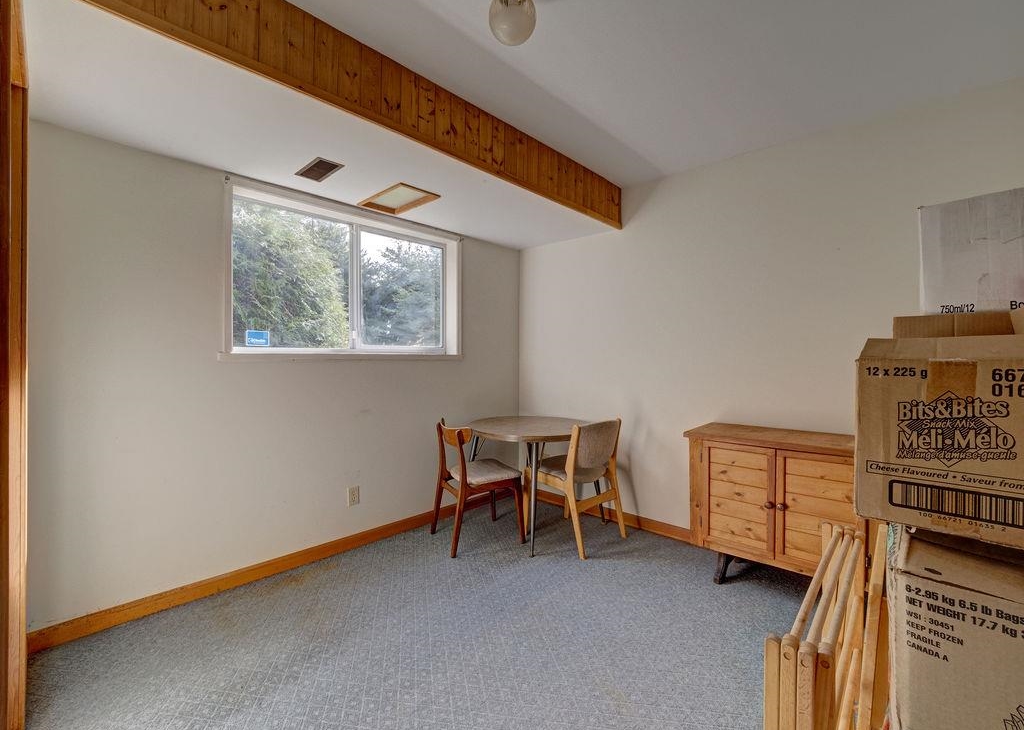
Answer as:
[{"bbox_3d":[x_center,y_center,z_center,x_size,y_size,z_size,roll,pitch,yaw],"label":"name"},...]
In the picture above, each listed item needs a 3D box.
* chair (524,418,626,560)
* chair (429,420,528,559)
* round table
[{"bbox_3d":[0.426,0.761,2.798,0.472,0.805,0.519,0,0,-43],"label":"chair"},{"bbox_3d":[-0.235,0.771,2.788,0.507,0.784,0.507,0,0,-28],"label":"chair"},{"bbox_3d":[0.144,0.801,3.038,0.944,0.721,0.944,0,0,0],"label":"round table"}]

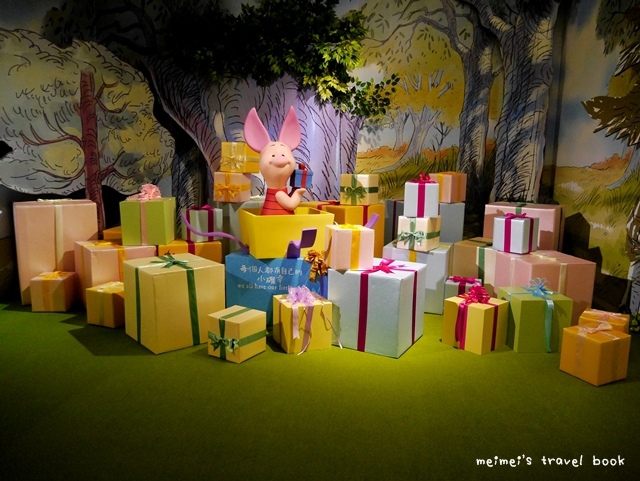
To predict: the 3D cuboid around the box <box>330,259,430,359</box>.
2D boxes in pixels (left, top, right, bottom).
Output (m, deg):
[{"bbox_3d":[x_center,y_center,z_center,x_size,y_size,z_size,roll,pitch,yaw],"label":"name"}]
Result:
[{"bbox_3d":[0.413,0.449,3.648,0.502,0.530,0.513,6,11,28],"label":"box"}]

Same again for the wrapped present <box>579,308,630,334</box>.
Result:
[{"bbox_3d":[1.876,0.618,3.425,0.257,0.268,0.257,8,11,36],"label":"wrapped present"}]

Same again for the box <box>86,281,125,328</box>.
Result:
[{"bbox_3d":[-1.575,0.482,3.943,0.257,0.270,0.257,4,10,21],"label":"box"}]

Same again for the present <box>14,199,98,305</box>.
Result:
[{"bbox_3d":[-2.379,0.079,4.725,0.620,0.847,0.510,-4,11,-29],"label":"present"}]

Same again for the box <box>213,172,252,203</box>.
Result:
[{"bbox_3d":[-0.819,-0.502,4.886,0.260,0.260,0.260,3,9,13],"label":"box"}]

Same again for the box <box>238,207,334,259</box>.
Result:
[{"bbox_3d":[-0.284,-0.076,4.256,0.613,0.323,0.529,-2,10,-18],"label":"box"}]

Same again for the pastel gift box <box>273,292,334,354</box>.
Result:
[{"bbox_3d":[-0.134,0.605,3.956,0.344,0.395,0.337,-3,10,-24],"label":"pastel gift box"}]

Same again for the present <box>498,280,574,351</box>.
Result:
[{"bbox_3d":[1.664,0.591,4.056,0.396,0.449,0.394,0,9,-5],"label":"present"}]

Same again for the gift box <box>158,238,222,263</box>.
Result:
[{"bbox_3d":[-1.143,0.251,4.637,0.515,0.515,0.515,-1,9,-12],"label":"gift box"}]

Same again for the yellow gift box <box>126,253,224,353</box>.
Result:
[{"bbox_3d":[-1.143,0.462,4.084,0.571,0.606,0.577,-7,12,-40],"label":"yellow gift box"}]

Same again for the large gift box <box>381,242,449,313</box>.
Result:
[{"bbox_3d":[0.878,0.303,4.602,0.522,0.522,0.516,4,10,20],"label":"large gift box"}]

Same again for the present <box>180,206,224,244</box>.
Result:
[{"bbox_3d":[-1.078,-0.150,4.764,0.272,0.272,0.272,-8,13,-44],"label":"present"}]

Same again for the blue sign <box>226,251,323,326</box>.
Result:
[{"bbox_3d":[-0.306,0.359,4.189,0.748,0.516,0.568,2,9,9],"label":"blue sign"}]

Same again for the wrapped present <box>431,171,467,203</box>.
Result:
[{"bbox_3d":[1.241,-0.510,5.046,0.262,0.269,0.262,-7,12,-42],"label":"wrapped present"}]

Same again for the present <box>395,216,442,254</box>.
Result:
[{"bbox_3d":[0.826,-0.062,4.297,0.263,0.263,0.263,7,11,34],"label":"present"}]

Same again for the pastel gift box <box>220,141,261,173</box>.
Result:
[{"bbox_3d":[-0.720,-0.763,4.777,0.261,0.261,0.261,5,10,27],"label":"pastel gift box"}]

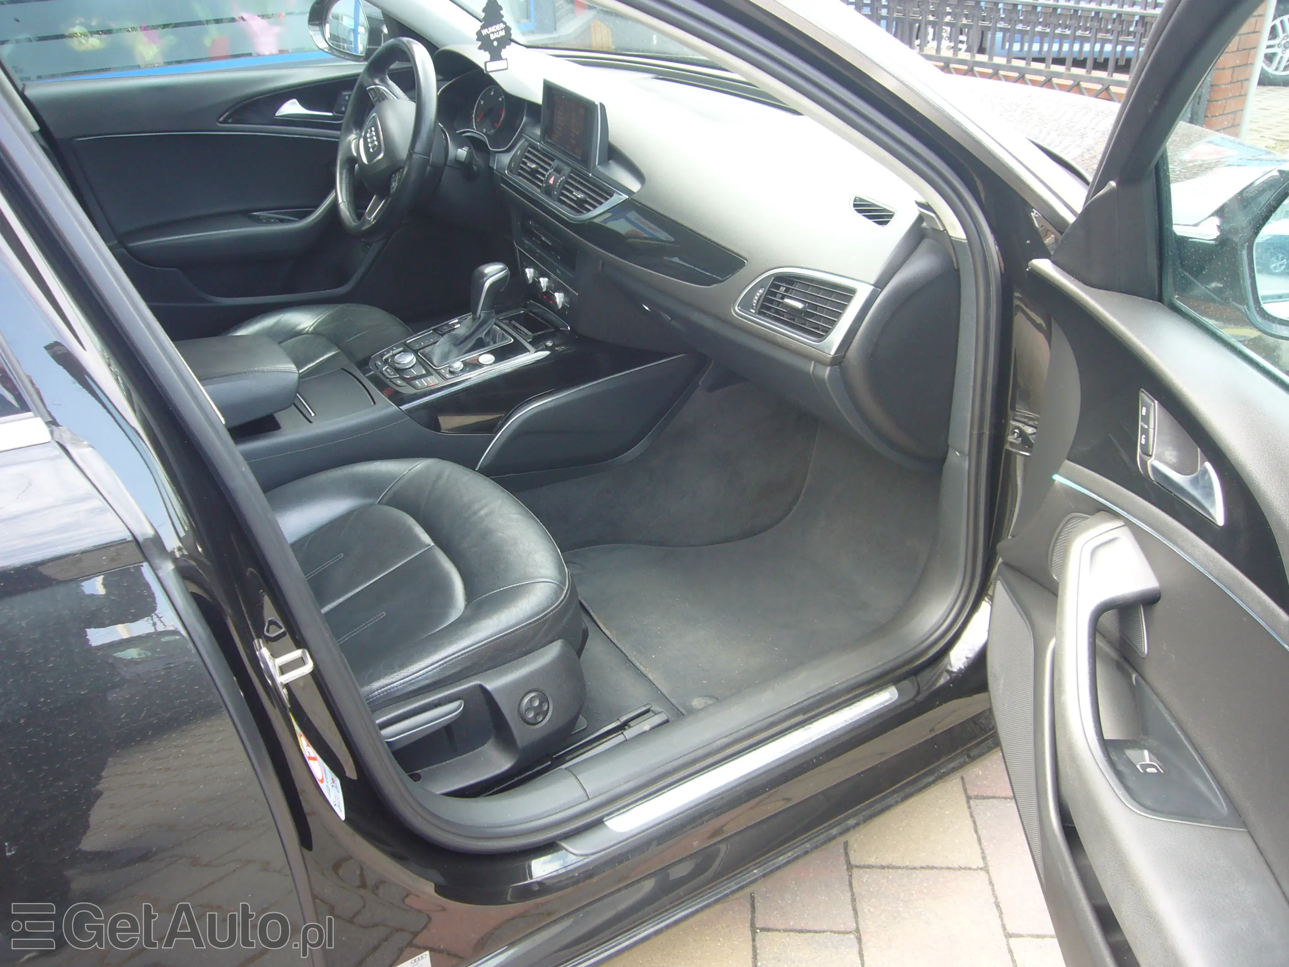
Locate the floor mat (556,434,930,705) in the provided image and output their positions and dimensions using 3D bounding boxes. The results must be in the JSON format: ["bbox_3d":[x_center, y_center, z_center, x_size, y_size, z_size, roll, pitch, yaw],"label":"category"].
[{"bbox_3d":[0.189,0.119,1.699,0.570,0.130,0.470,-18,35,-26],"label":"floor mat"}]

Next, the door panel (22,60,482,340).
[{"bbox_3d":[-0.720,-0.562,2.162,0.900,0.590,0.140,-18,35,-26],"label":"door panel"}]

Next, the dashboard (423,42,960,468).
[{"bbox_3d":[0.014,-0.482,1.793,0.450,0.460,1.430,-18,35,-26],"label":"dashboard"}]

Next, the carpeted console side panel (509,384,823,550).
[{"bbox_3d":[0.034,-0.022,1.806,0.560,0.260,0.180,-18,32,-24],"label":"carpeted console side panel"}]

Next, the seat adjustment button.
[{"bbox_3d":[-0.135,0.272,1.275,0.041,0.041,0.015,-18,23,-26],"label":"seat adjustment button"}]

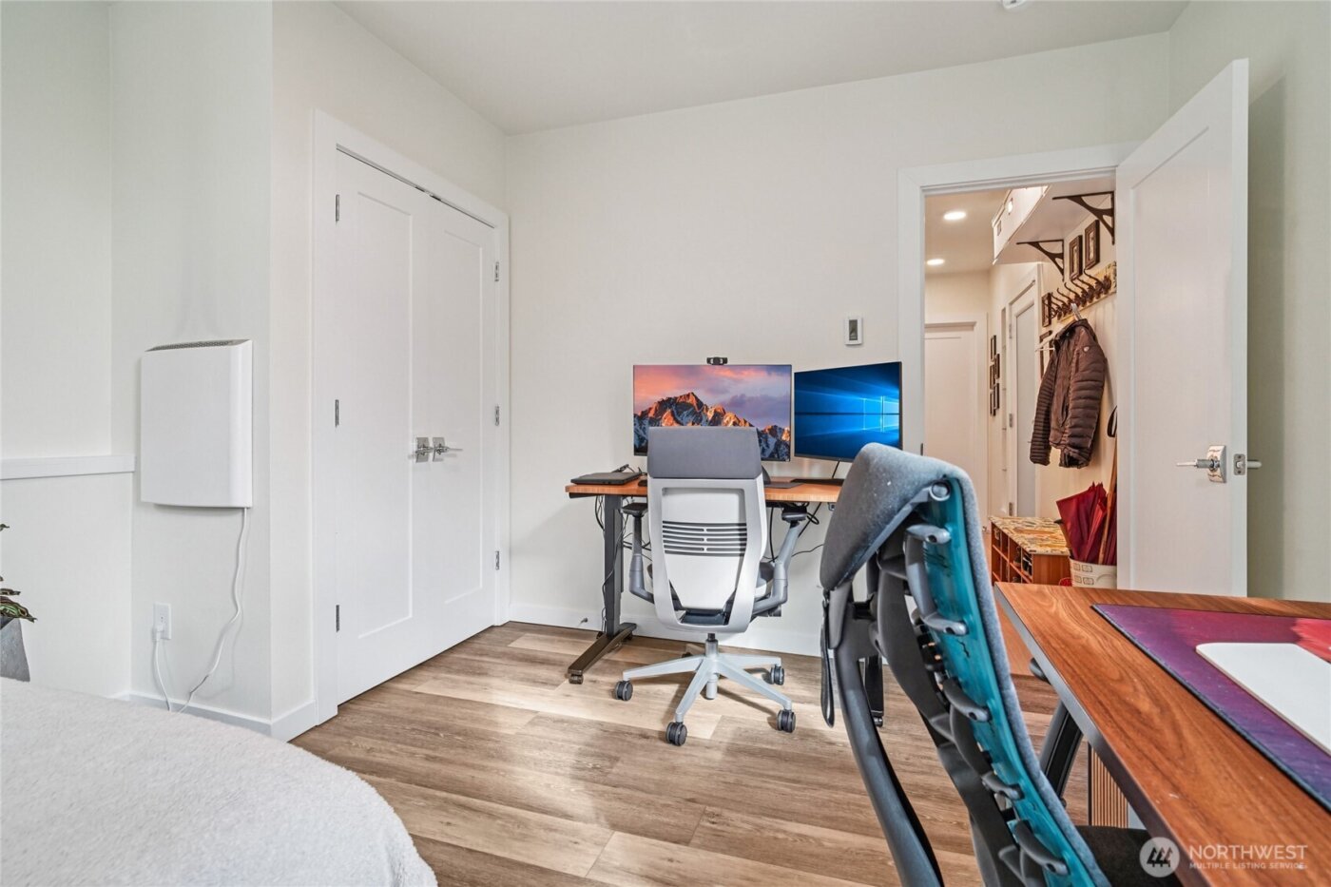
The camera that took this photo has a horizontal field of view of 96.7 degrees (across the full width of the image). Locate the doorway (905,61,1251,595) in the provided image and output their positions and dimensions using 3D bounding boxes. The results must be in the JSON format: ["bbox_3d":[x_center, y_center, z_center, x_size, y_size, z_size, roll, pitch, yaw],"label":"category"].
[{"bbox_3d":[1.327,-0.100,2.135,0.860,2.150,0.800,0,1,18],"label":"doorway"}]

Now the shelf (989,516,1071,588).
[{"bbox_3d":[2.091,0.724,3.215,0.400,0.470,1.070,0,1,18],"label":"shelf"}]

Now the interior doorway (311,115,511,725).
[{"bbox_3d":[-1.048,-0.087,2.620,0.100,2.110,1.180,0,1,18],"label":"interior doorway"}]

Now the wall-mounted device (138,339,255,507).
[{"bbox_3d":[-1.568,-0.068,1.968,0.390,0.540,0.110,0,1,18],"label":"wall-mounted device"}]

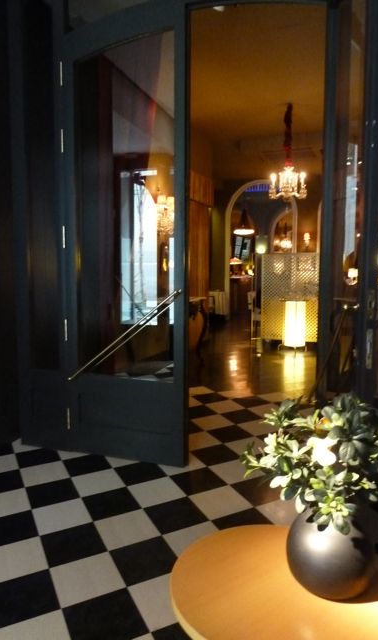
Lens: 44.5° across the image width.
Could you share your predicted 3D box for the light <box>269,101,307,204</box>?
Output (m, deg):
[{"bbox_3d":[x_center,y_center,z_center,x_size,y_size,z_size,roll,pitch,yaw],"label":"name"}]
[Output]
[{"bbox_3d":[1.528,-2.573,7.100,0.580,1.430,0.580,-1,9,0],"label":"light"}]

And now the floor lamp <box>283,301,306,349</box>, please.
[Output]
[{"bbox_3d":[1.557,0.092,6.820,0.350,0.750,0.350,-1,9,0],"label":"floor lamp"}]

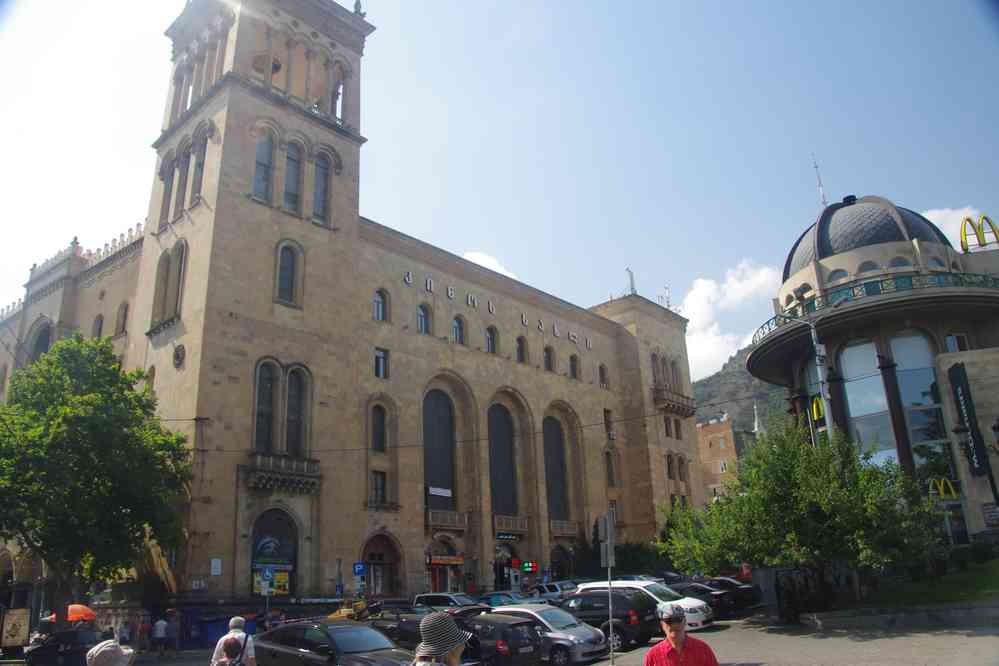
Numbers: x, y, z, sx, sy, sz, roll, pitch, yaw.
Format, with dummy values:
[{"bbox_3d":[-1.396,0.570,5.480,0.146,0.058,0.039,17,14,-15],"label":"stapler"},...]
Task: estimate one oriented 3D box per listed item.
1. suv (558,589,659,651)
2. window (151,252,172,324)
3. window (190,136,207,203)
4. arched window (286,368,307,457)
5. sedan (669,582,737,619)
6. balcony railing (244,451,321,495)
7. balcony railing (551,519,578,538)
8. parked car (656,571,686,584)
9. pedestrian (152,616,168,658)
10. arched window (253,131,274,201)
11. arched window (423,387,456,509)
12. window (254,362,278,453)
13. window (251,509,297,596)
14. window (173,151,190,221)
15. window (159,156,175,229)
[{"bbox_3d":[3.250,9.530,25.000,4.650,1.720,1.860,-20,-26,41],"label":"suv"},{"bbox_3d":[-20.262,-2.734,45.149,1.550,4.600,0.300,-19,-26,39],"label":"window"},{"bbox_3d":[-18.889,-10.443,47.443,1.300,5.100,0.350,-19,-26,39],"label":"window"},{"bbox_3d":[-12.218,4.759,44.854,0.350,5.400,1.400,-19,-26,39],"label":"arched window"},{"bbox_3d":[7.300,10.970,30.500,4.600,1.460,1.790,-20,-26,41],"label":"sedan"},{"bbox_3d":[-11.604,7.599,40.348,0.700,1.800,4.120,-19,-26,39],"label":"balcony railing"},{"bbox_3d":[5.084,15.127,57.996,0.300,1.120,3.500,-19,-25,39],"label":"balcony railing"},{"bbox_3d":[9.413,13.818,41.000,4.500,1.500,1.800,-20,-26,41],"label":"parked car"},{"bbox_3d":[-15.384,13.819,34.000,0.500,1.720,0.360,6,-21,-22],"label":"pedestrian"},{"bbox_3d":[-14.263,-10.178,45.495,0.300,4.600,1.300,-19,-25,39],"label":"arched window"},{"bbox_3d":[-4.409,8.414,54.537,0.400,9.000,3.400,-19,-26,39],"label":"arched window"},{"bbox_3d":[-13.563,4.313,43.443,0.350,5.400,1.400,-19,-26,39],"label":"window"},{"bbox_3d":[-11.847,11.531,39.306,0.350,4.300,2.500,-19,-26,39],"label":"window"},{"bbox_3d":[-19.665,-9.339,46.681,1.250,4.600,0.300,-19,-26,39],"label":"window"},{"bbox_3d":[-22.090,-9.320,49.699,1.300,4.600,0.300,-19,-25,39],"label":"window"}]

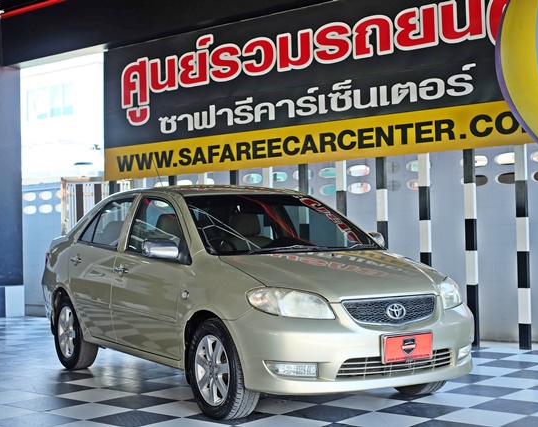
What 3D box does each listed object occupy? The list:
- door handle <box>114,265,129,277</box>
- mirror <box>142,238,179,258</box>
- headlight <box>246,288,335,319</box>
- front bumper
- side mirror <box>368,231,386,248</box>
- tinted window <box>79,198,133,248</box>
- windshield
[{"bbox_3d":[-1.025,0.396,6.555,0.055,0.065,0.200,0,-1,-32],"label":"door handle"},{"bbox_3d":[-0.674,0.219,5.953,0.210,0.130,0.120,0,-1,-32],"label":"mirror"},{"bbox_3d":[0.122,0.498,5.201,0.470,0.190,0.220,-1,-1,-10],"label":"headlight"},{"bbox_3d":[0.617,0.740,5.491,1.680,0.480,0.540,0,-1,-32],"label":"front bumper"},{"bbox_3d":[0.780,0.201,6.847,0.210,0.130,0.120,0,-1,-32],"label":"side mirror"},{"bbox_3d":[-1.248,0.075,7.259,0.090,0.410,0.800,23,-13,-29],"label":"tinted window"},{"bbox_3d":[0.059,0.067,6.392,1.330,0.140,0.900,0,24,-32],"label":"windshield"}]

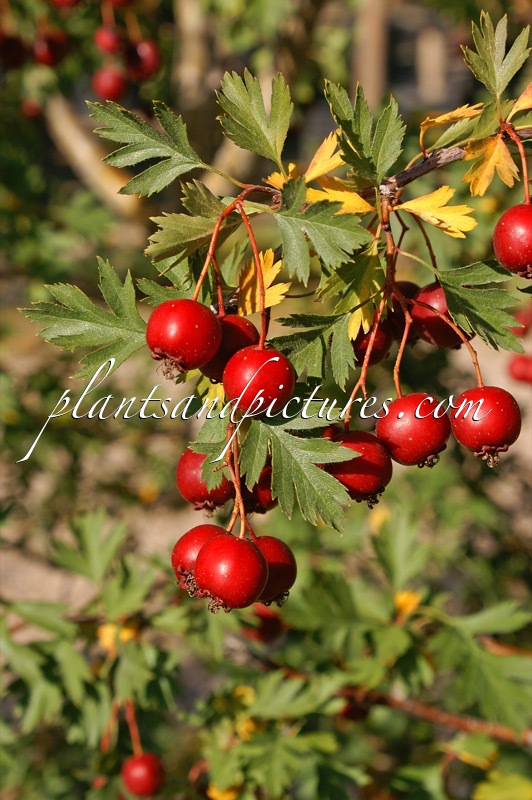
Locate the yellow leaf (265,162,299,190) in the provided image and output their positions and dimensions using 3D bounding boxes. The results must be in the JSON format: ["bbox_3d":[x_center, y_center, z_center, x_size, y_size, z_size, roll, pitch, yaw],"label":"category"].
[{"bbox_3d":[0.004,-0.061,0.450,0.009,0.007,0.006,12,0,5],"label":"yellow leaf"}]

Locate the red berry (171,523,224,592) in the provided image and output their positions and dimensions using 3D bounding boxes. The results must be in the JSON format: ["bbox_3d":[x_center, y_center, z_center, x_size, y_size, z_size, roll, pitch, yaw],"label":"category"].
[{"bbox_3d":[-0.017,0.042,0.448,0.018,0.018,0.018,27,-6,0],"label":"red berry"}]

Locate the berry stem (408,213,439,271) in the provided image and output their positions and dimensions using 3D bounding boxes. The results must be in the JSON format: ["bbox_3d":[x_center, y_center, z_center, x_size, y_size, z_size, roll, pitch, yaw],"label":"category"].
[{"bbox_3d":[0.038,-0.038,0.400,0.002,0.016,0.003,-25,0,0],"label":"berry stem"}]

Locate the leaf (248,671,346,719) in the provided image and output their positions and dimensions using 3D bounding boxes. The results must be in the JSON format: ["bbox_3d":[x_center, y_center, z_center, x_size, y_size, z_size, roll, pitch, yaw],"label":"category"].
[{"bbox_3d":[0.012,0.110,0.620,0.035,0.007,0.022,-4,42,-14],"label":"leaf"}]

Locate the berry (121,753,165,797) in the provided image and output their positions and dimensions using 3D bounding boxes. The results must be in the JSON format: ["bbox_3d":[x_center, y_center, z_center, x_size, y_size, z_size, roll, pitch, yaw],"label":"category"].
[{"bbox_3d":[-0.056,0.170,0.755,0.020,0.020,0.020,0,13,0],"label":"berry"}]

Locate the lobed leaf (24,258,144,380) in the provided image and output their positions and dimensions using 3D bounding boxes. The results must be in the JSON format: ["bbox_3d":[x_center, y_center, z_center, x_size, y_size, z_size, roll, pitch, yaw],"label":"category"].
[{"bbox_3d":[-0.040,-0.018,0.368,0.028,0.027,0.009,1,13,6],"label":"lobed leaf"}]

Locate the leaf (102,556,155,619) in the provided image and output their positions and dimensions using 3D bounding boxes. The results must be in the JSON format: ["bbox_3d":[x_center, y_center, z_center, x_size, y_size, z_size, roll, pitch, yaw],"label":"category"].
[{"bbox_3d":[-0.061,0.083,0.740,0.022,0.028,0.011,15,6,6],"label":"leaf"}]

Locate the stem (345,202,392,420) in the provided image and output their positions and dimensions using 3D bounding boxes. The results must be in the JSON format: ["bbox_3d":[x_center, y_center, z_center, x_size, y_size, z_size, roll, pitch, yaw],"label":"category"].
[{"bbox_3d":[0.022,-0.019,0.364,0.007,0.049,0.006,9,13,0],"label":"stem"}]

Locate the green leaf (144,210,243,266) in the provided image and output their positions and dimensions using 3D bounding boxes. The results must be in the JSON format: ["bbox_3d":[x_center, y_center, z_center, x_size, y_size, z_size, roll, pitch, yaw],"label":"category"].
[{"bbox_3d":[-0.020,-0.045,0.466,0.026,0.017,0.008,-5,52,-3],"label":"green leaf"}]

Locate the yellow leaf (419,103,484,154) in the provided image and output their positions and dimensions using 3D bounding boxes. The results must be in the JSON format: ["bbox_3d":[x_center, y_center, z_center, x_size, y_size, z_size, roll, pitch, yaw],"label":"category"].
[{"bbox_3d":[0.049,-0.072,0.440,0.016,0.011,0.009,-15,6,-3],"label":"yellow leaf"}]

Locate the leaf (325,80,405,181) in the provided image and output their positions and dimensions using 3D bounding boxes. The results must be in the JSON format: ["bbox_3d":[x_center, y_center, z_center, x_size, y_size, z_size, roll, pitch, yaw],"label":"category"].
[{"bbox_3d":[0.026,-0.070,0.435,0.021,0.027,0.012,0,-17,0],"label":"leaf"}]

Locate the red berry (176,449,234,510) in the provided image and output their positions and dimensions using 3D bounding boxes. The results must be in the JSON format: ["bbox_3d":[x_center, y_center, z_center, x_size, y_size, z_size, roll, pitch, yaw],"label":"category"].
[{"bbox_3d":[-0.014,0.018,0.378,0.014,0.015,0.014,0,13,0],"label":"red berry"}]

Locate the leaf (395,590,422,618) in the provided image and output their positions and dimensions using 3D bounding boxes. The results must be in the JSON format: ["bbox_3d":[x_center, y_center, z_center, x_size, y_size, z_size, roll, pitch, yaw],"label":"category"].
[{"bbox_3d":[0.062,0.090,0.730,0.011,0.013,0.008,21,6,4],"label":"leaf"}]

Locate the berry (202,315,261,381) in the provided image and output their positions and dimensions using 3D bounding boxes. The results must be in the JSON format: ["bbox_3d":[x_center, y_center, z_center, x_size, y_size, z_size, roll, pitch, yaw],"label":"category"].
[{"bbox_3d":[-0.009,-0.011,0.372,0.015,0.015,0.015,0,13,0],"label":"berry"}]

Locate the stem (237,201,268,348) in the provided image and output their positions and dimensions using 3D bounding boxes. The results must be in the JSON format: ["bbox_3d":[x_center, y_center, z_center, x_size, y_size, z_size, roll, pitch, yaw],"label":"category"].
[{"bbox_3d":[-0.004,-0.034,0.448,0.004,0.040,0.004,-10,-2,0],"label":"stem"}]

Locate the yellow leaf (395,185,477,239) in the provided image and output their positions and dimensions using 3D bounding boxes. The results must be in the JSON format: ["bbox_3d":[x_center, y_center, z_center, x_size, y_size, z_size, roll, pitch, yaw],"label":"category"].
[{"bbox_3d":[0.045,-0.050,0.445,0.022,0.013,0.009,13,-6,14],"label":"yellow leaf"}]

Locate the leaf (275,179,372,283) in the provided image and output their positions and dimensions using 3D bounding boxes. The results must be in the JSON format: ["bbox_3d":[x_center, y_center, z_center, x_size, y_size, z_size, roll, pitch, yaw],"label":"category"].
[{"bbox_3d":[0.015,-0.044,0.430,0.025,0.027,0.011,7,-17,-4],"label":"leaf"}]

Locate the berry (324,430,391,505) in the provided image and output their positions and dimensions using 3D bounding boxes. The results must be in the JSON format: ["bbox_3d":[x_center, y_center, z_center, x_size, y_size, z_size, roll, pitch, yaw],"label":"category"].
[{"bbox_3d":[0.024,0.018,0.435,0.018,0.020,0.018,-19,3,0],"label":"berry"}]

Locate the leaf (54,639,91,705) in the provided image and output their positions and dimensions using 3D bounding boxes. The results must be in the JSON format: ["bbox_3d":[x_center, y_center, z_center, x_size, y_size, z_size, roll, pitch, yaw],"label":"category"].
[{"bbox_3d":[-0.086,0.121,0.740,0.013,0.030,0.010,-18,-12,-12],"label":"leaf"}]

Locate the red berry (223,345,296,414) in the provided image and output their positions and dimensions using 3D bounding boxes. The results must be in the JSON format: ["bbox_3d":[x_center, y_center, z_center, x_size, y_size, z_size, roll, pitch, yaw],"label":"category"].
[{"bbox_3d":[-0.001,-0.004,0.358,0.015,0.015,0.015,0,13,0],"label":"red berry"}]

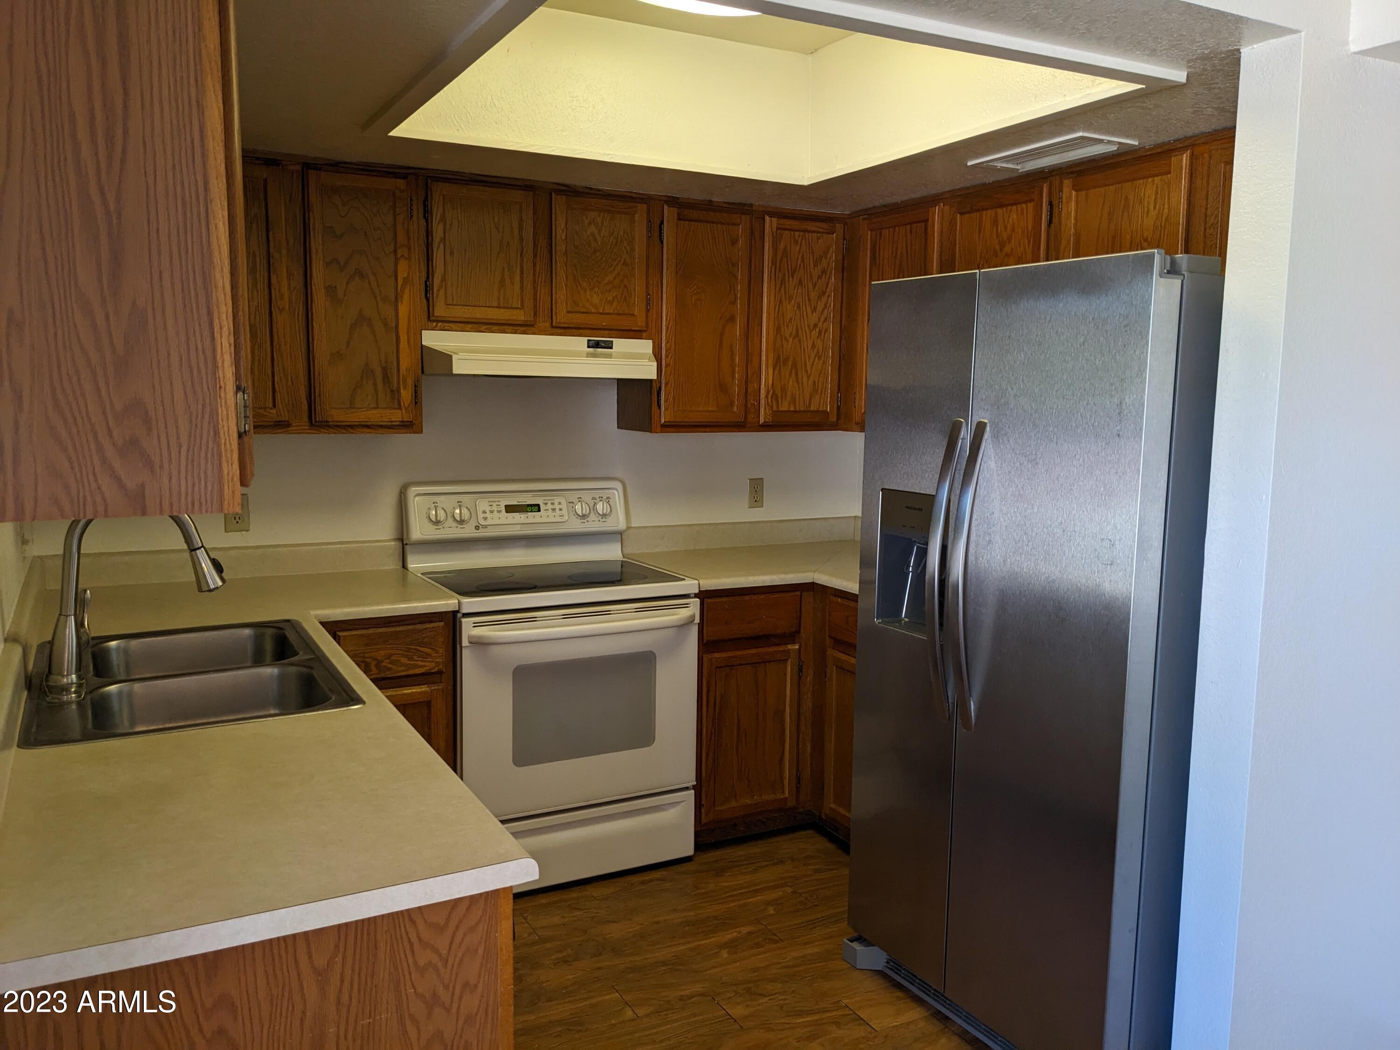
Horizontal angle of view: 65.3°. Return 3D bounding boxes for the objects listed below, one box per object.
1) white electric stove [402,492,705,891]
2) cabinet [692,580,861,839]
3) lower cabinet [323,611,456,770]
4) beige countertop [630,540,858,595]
[{"bbox_3d":[-0.477,0.477,3.519,0.765,1.190,0.695,-3,8,-28],"label":"white electric stove"},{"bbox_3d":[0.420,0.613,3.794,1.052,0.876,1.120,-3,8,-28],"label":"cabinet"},{"bbox_3d":[-1.014,0.647,3.324,0.380,0.866,0.615,-3,8,-28],"label":"lower cabinet"},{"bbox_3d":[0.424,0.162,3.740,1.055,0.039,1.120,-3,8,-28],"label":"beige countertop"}]

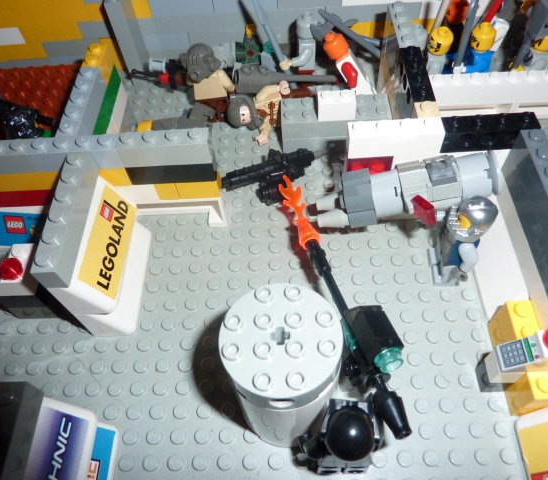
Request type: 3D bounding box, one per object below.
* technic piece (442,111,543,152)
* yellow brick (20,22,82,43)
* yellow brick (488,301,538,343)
[{"bbox_3d":[0.073,-0.037,0.160,0.032,0.011,0.008,-2,56,3],"label":"technic piece"},{"bbox_3d":[-0.112,-0.107,0.235,0.032,0.010,0.008,-2,56,3],"label":"yellow brick"},{"bbox_3d":[0.079,0.031,0.151,0.008,0.020,0.017,-2,56,3],"label":"yellow brick"}]

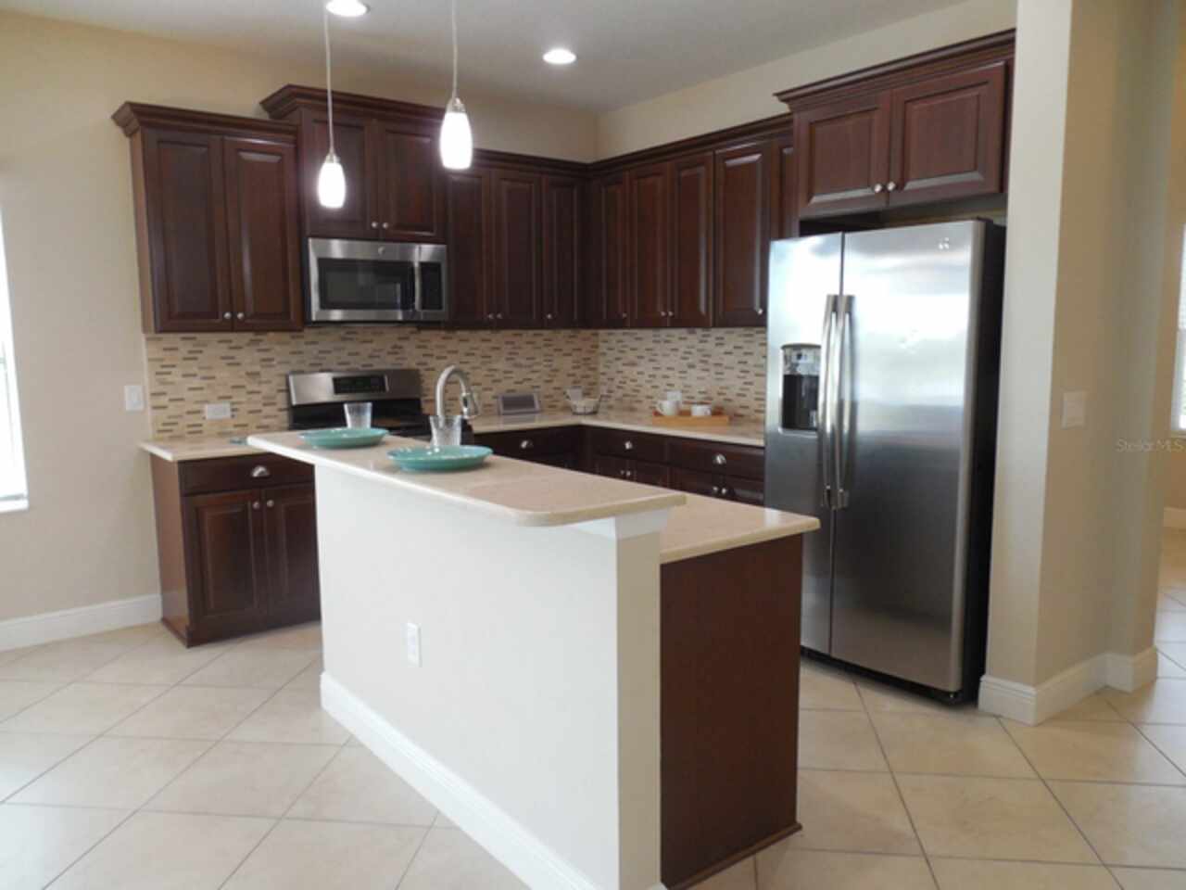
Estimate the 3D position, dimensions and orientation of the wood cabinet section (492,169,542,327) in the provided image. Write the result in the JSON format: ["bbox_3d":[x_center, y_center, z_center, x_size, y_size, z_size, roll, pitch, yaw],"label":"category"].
[{"bbox_3d":[-0.550,-1.164,5.190,0.349,0.909,0.331,-6,9,-37],"label":"wood cabinet section"}]

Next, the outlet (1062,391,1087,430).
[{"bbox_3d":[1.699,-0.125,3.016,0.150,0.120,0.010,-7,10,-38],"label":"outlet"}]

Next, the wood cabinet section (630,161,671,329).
[{"bbox_3d":[0.460,-1.146,4.994,0.331,0.920,0.351,-6,9,-37],"label":"wood cabinet section"}]

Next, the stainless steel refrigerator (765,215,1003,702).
[{"bbox_3d":[1.341,0.034,3.678,0.835,1.785,0.909,-6,9,-38],"label":"stainless steel refrigerator"}]

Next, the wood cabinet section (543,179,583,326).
[{"bbox_3d":[-0.290,-1.193,5.388,0.309,0.909,0.331,-6,9,-37],"label":"wood cabinet section"}]

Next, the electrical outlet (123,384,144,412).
[{"bbox_3d":[-2.251,-0.230,4.207,0.078,0.120,0.010,-6,9,-38],"label":"electrical outlet"}]

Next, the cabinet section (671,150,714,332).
[{"bbox_3d":[0.665,-1.115,4.728,0.331,0.919,0.323,-6,9,-37],"label":"cabinet section"}]

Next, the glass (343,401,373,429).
[{"bbox_3d":[-0.879,-0.100,3.195,0.098,0.120,0.098,-7,10,-38],"label":"glass"}]

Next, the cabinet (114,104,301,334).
[{"bbox_3d":[-1.860,-1.060,4.204,0.756,1.004,0.348,-6,9,-38],"label":"cabinet"}]

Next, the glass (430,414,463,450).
[{"bbox_3d":[-0.466,-0.040,2.696,0.098,0.120,0.098,-1,8,0],"label":"glass"}]

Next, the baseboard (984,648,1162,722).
[{"bbox_3d":[1.872,0.900,3.341,0.845,0.137,0.305,-6,9,-38],"label":"baseboard"}]

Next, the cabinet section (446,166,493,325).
[{"bbox_3d":[-0.811,-1.135,4.992,0.309,0.901,0.331,-6,9,-37],"label":"cabinet section"}]

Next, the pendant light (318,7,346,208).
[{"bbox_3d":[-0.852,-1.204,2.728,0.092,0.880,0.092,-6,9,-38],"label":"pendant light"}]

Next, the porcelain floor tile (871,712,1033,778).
[{"bbox_3d":[1.219,1.029,2.948,0.457,0.010,0.457,0,8,7],"label":"porcelain floor tile"}]

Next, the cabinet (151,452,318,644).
[{"bbox_3d":[-1.748,0.448,4.308,0.702,0.875,0.593,-6,9,-38],"label":"cabinet"}]

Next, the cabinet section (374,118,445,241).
[{"bbox_3d":[-1.085,-1.427,4.724,0.432,0.621,0.364,-6,9,-37],"label":"cabinet section"}]

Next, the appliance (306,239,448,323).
[{"bbox_3d":[-1.236,-0.866,4.669,0.759,0.425,0.428,-6,9,-38],"label":"appliance"}]

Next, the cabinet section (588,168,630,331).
[{"bbox_3d":[0.231,-1.182,5.289,0.331,0.918,0.400,-6,9,-37],"label":"cabinet section"}]

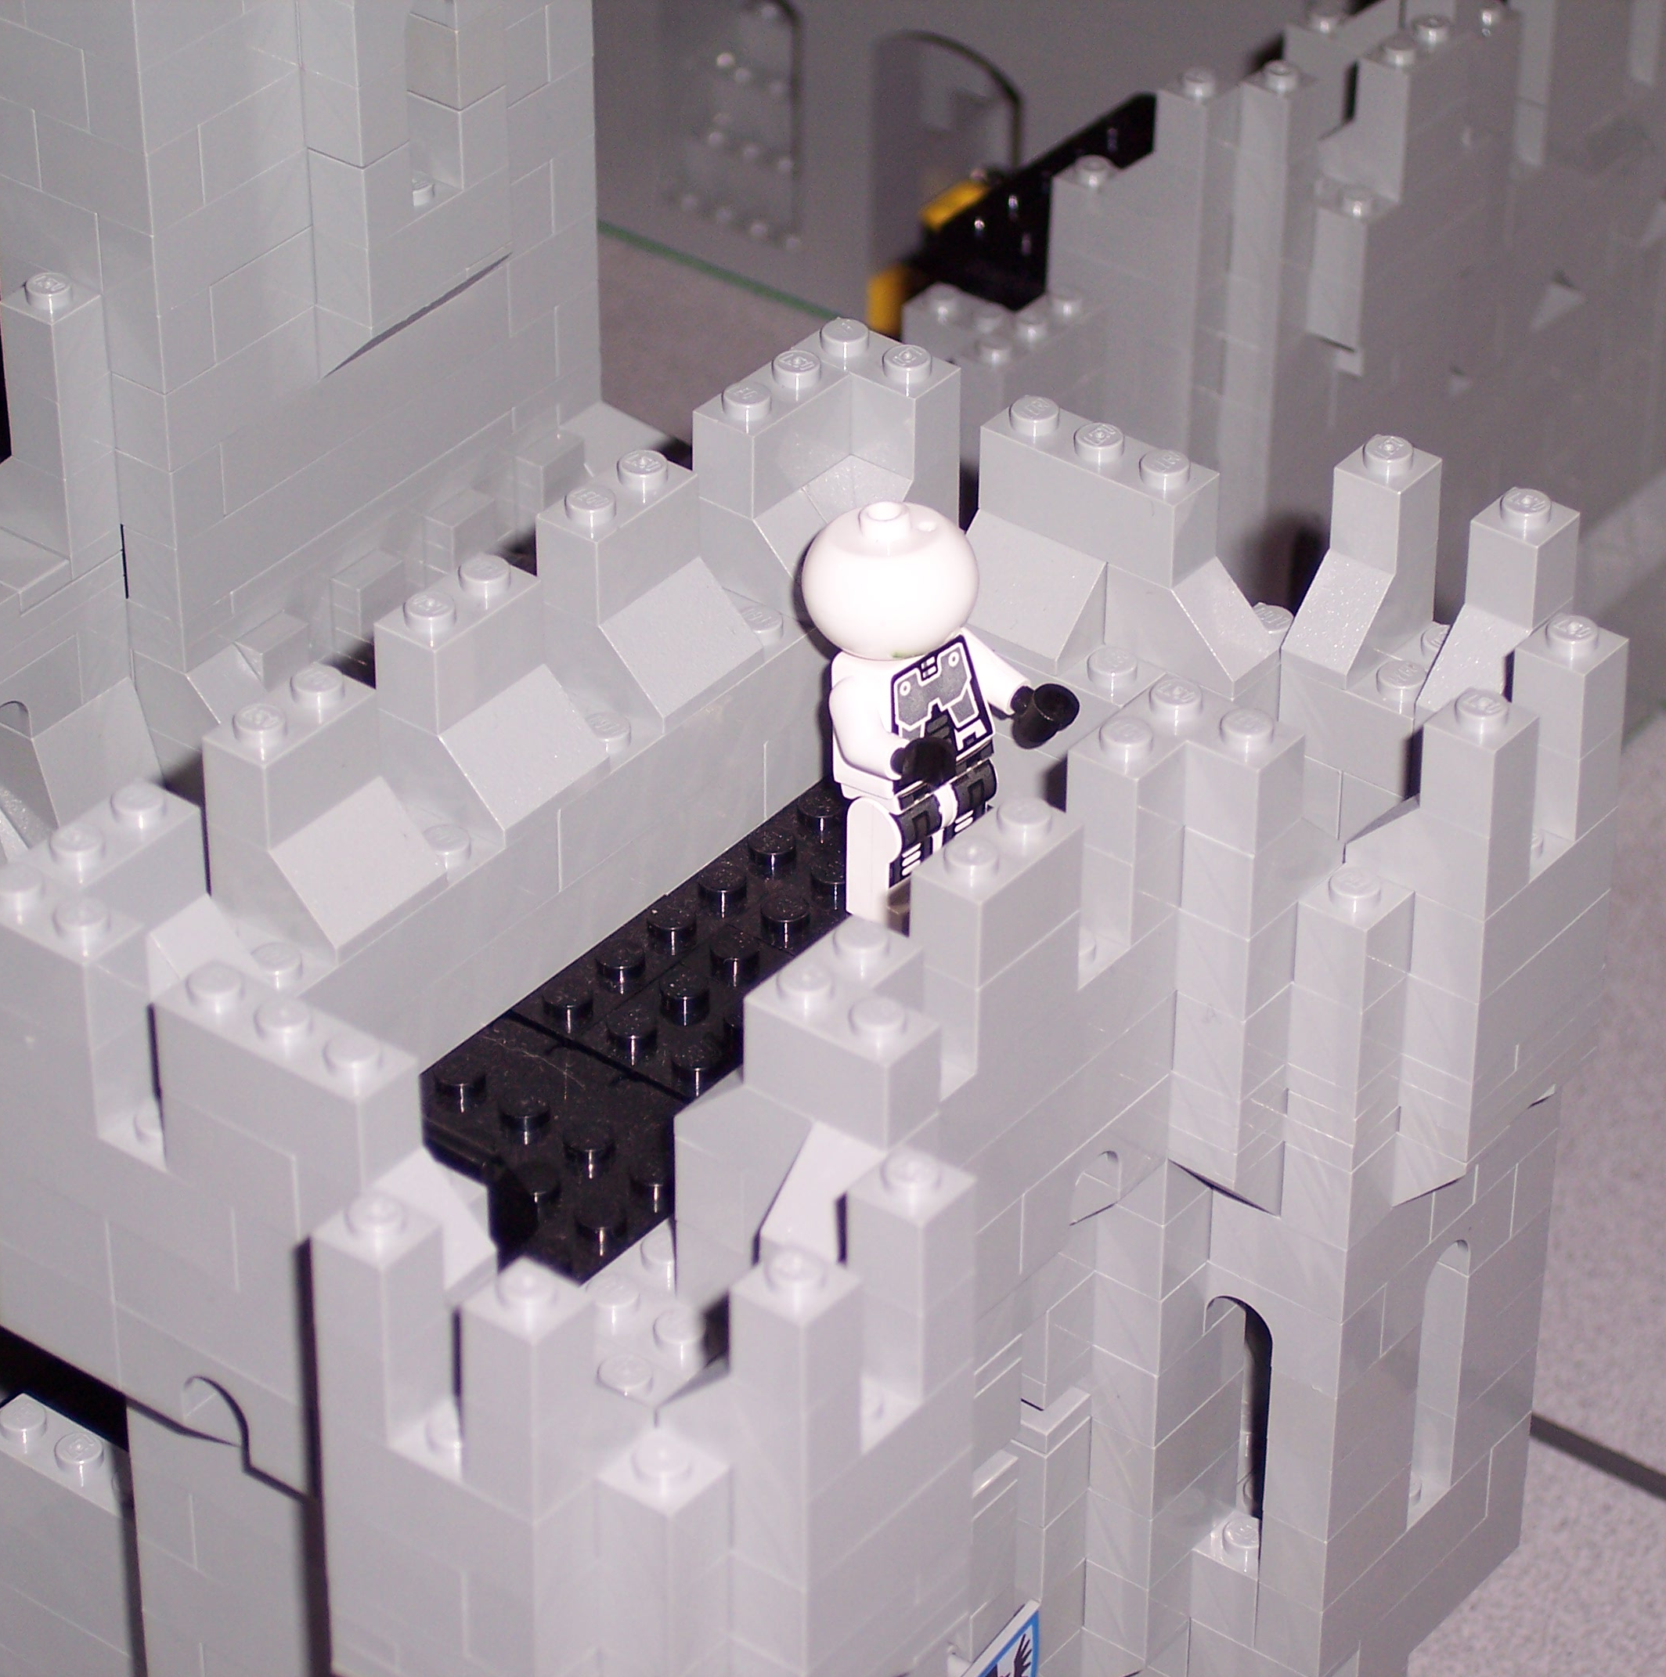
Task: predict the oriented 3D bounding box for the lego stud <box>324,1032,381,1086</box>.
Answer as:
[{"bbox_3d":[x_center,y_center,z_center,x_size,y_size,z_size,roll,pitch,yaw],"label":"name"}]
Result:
[{"bbox_3d":[-0.041,0.019,0.580,0.005,0.002,0.005,0,36,0],"label":"lego stud"}]

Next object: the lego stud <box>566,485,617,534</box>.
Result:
[{"bbox_3d":[-0.023,-0.032,0.652,0.005,0.002,0.005,0,36,0],"label":"lego stud"}]

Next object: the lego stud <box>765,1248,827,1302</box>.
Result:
[{"bbox_3d":[-0.003,0.036,0.558,0.005,0.002,0.005,0,36,0],"label":"lego stud"}]

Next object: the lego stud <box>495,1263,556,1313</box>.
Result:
[{"bbox_3d":[-0.025,0.037,0.554,0.005,0.002,0.005,0,36,0],"label":"lego stud"}]

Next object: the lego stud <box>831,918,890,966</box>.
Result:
[{"bbox_3d":[0.002,0.009,0.594,0.005,0.002,0.005,0,36,0],"label":"lego stud"}]

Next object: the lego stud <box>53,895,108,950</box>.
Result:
[{"bbox_3d":[-0.067,0.007,0.596,0.005,0.002,0.005,0,36,0],"label":"lego stud"}]

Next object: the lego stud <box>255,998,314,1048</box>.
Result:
[{"bbox_3d":[-0.048,0.016,0.584,0.005,0.002,0.005,0,36,0],"label":"lego stud"}]

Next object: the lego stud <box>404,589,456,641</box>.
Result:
[{"bbox_3d":[-0.038,-0.021,0.636,0.005,0.002,0.005,0,36,0],"label":"lego stud"}]

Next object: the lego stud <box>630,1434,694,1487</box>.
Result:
[{"bbox_3d":[-0.014,0.052,0.567,0.005,0.002,0.005,0,36,0],"label":"lego stud"}]

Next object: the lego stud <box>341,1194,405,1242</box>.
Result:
[{"bbox_3d":[-0.038,0.032,0.564,0.005,0.002,0.005,0,36,0],"label":"lego stud"}]

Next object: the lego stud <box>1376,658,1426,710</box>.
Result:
[{"bbox_3d":[0.056,-0.015,0.663,0.005,0.002,0.005,25,42,30],"label":"lego stud"}]

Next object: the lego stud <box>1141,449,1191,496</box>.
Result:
[{"bbox_3d":[0.033,-0.036,0.658,0.005,0.002,0.005,0,36,0],"label":"lego stud"}]

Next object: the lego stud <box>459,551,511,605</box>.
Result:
[{"bbox_3d":[-0.033,-0.025,0.641,0.005,0.002,0.005,0,36,0],"label":"lego stud"}]

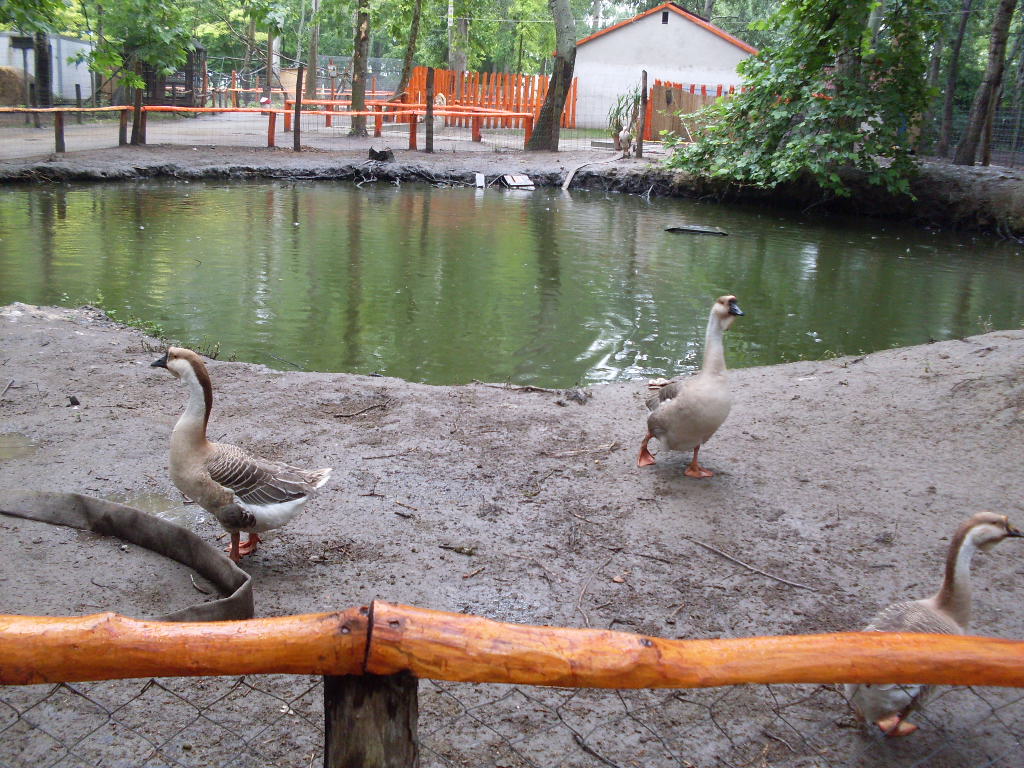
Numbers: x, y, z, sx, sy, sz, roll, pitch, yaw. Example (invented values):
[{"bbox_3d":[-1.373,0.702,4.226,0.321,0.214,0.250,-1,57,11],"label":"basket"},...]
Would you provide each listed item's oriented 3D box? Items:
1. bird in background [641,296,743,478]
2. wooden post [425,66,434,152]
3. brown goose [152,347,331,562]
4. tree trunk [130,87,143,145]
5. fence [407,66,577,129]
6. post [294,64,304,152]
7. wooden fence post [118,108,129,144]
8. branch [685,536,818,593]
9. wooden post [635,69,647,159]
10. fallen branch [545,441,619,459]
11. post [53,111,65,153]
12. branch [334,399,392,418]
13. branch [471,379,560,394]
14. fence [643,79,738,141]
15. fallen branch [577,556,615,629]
[{"bbox_3d":[0.768,-0.011,4.835,0.320,0.773,0.620,-9,19,-38],"label":"bird in background"},{"bbox_3d":[-1.768,-5.995,24.587,0.144,1.788,0.144,3,15,0],"label":"wooden post"},{"bbox_3d":[-0.911,0.236,3.826,0.596,0.739,0.250,-2,16,-11],"label":"brown goose"},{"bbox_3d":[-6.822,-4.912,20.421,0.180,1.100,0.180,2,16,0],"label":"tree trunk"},{"bbox_3d":[-0.548,-9.059,35.784,5.478,1.654,0.120,-1,16,-13],"label":"fence"},{"bbox_3d":[-4.236,-5.496,22.457,0.131,1.677,0.131,5,15,-1],"label":"post"},{"bbox_3d":[-7.580,-4.998,21.890,0.147,0.713,0.147,3,15,0],"label":"wooden fence post"},{"bbox_3d":[0.817,0.613,3.920,0.050,0.025,0.585,-11,19,-37],"label":"branch"},{"bbox_3d":[3.003,-6.142,25.610,0.161,1.930,0.161,3,15,0],"label":"wooden post"},{"bbox_3d":[0.320,0.286,5.075,0.413,0.030,0.050,-9,18,-33],"label":"fallen branch"},{"bbox_3d":[-7.969,-4.451,19.767,0.150,0.731,0.150,3,15,0],"label":"post"},{"bbox_3d":[-0.723,0.110,5.647,0.067,0.030,0.409,12,19,36],"label":"branch"},{"bbox_3d":[0.015,-0.003,6.255,0.506,0.050,0.090,7,16,16],"label":"branch"},{"bbox_3d":[4.442,-6.719,27.664,2.478,1.496,0.120,1,15,0],"label":"fence"},{"bbox_3d":[0.267,0.663,3.699,0.070,0.025,0.563,4,16,12],"label":"fallen branch"}]

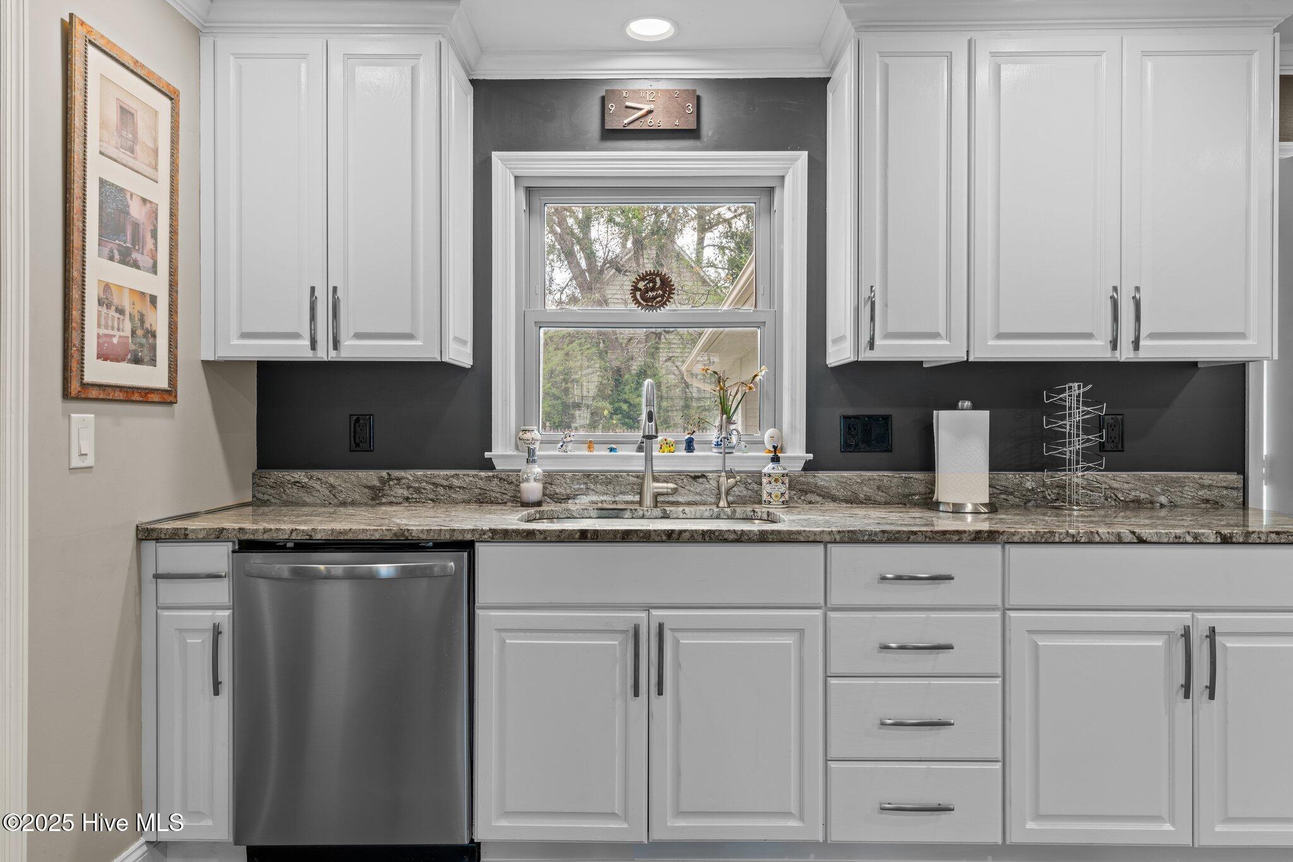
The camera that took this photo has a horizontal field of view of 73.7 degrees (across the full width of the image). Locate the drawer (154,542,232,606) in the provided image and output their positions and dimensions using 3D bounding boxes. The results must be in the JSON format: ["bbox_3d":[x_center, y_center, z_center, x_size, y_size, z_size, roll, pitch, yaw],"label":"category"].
[{"bbox_3d":[-1.160,0.367,2.200,0.196,0.165,0.055,0,0,0],"label":"drawer"}]

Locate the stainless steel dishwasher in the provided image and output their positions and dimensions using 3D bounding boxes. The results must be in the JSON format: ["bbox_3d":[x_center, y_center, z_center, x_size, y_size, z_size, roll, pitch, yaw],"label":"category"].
[{"bbox_3d":[-0.751,0.675,2.483,0.602,0.792,0.620,0,0,1],"label":"stainless steel dishwasher"}]

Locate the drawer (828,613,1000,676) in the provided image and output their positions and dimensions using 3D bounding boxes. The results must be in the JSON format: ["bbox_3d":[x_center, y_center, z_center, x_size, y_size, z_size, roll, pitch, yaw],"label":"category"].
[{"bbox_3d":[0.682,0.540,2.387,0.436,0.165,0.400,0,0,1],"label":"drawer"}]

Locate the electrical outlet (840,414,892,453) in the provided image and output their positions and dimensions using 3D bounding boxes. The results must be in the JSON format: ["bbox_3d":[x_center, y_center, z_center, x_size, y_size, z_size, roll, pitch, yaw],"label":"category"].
[{"bbox_3d":[0.721,0.010,2.823,0.169,0.124,0.010,0,0,1],"label":"electrical outlet"}]

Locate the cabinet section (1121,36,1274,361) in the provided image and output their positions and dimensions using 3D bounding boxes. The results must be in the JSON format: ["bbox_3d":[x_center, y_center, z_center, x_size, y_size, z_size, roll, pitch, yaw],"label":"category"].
[{"bbox_3d":[1.574,-0.667,2.625,0.435,0.925,0.340,0,0,0],"label":"cabinet section"}]

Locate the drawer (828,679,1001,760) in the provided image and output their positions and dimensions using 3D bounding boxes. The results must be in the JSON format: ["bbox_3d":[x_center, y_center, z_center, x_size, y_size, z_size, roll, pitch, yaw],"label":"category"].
[{"bbox_3d":[0.686,0.737,2.195,0.442,0.207,0.055,0,0,0],"label":"drawer"}]

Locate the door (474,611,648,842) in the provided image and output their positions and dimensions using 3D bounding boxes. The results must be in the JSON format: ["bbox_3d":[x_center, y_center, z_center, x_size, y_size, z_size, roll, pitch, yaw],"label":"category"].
[{"bbox_3d":[-0.217,0.753,2.204,0.444,0.596,0.032,0,0,1],"label":"door"}]

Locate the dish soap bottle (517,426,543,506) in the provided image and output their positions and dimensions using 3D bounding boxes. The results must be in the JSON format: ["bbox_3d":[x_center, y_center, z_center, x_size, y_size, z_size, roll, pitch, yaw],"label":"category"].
[{"bbox_3d":[-0.360,0.134,2.700,0.072,0.208,0.073,0,0,0],"label":"dish soap bottle"}]

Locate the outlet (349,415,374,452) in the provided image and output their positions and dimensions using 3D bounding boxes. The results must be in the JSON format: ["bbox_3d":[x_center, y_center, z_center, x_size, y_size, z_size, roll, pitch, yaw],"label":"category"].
[{"bbox_3d":[-0.937,0.009,2.840,0.080,0.123,0.010,0,0,1],"label":"outlet"}]

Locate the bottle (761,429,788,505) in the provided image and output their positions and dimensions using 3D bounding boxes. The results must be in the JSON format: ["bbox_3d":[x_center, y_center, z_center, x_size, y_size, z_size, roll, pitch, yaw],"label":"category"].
[{"bbox_3d":[0.402,0.133,2.700,0.081,0.215,0.056,0,0,0],"label":"bottle"}]

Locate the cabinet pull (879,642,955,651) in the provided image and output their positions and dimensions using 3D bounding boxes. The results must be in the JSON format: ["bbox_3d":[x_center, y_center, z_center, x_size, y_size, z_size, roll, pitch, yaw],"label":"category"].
[{"bbox_3d":[0.686,0.548,2.187,0.189,0.016,0.032,0,0,0],"label":"cabinet pull"}]

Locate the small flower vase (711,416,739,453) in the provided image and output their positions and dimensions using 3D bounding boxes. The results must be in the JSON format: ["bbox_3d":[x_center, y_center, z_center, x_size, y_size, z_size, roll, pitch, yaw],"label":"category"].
[{"bbox_3d":[0.261,0.013,2.833,0.096,0.123,0.080,0,0,1],"label":"small flower vase"}]

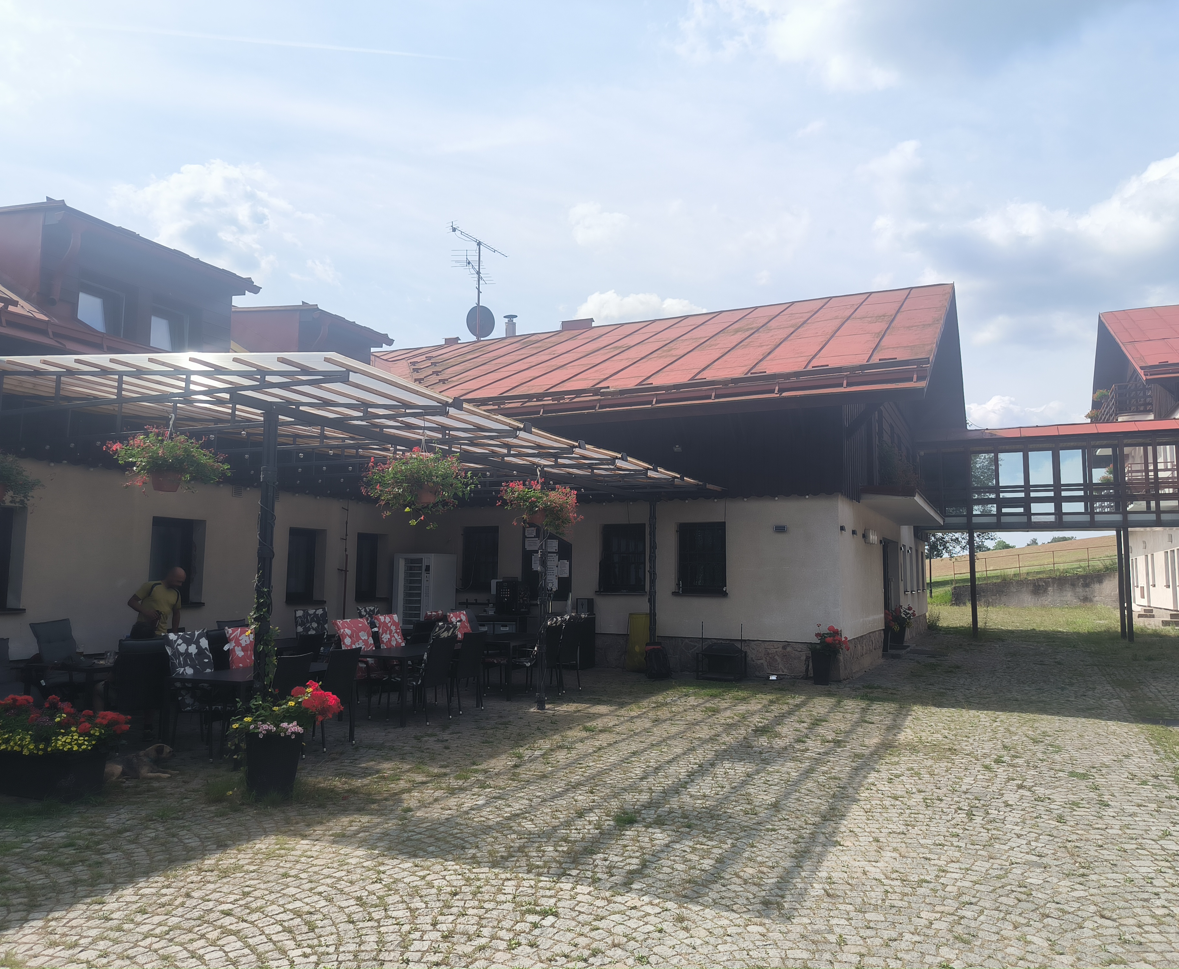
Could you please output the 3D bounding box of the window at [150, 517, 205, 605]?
[{"bbox_3d":[-5.729,1.071,12.392,0.180,1.170,0.810,-3,-7,28],"label":"window"}]

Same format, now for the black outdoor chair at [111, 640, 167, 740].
[{"bbox_3d":[-4.506,2.024,8.692,0.640,0.980,0.580,-3,-7,26],"label":"black outdoor chair"}]

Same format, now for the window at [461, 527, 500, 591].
[{"bbox_3d":[-2.055,1.439,17.278,0.800,1.240,0.140,-2,-6,23],"label":"window"}]

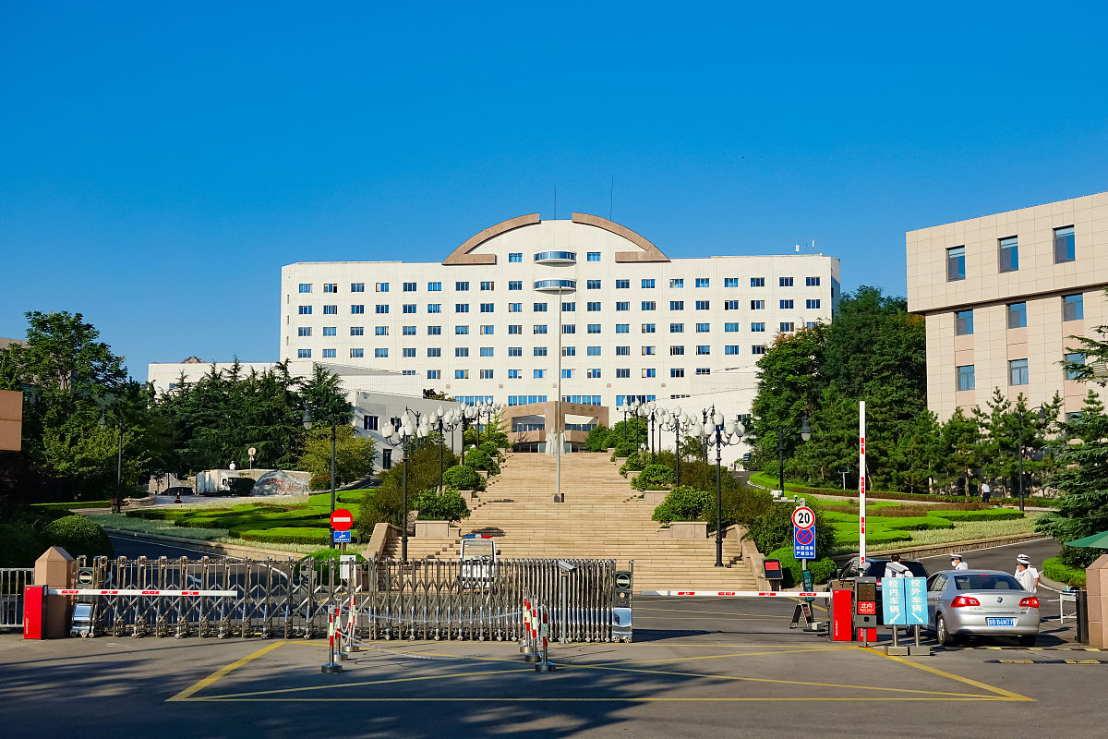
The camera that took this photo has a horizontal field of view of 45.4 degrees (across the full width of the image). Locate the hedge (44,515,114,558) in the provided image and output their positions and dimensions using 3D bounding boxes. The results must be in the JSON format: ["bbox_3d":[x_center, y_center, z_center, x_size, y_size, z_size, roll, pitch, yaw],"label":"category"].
[{"bbox_3d":[-16.872,6.411,47.000,2.500,2.400,2.500,0,-7,0],"label":"hedge"}]

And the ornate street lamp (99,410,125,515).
[{"bbox_3d":[-26.359,5.497,79.000,1.500,6.167,0.450,0,-7,0],"label":"ornate street lamp"}]

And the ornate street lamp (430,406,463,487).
[{"bbox_3d":[-5.794,4.839,68.289,1.920,5.958,1.920,0,-7,0],"label":"ornate street lamp"}]

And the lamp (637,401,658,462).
[{"bbox_3d":[6.370,4.995,85.078,1.920,5.956,1.920,0,-7,0],"label":"lamp"}]

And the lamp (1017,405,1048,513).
[{"bbox_3d":[27.235,4.970,75.500,1.680,6.281,0.450,0,-7,0],"label":"lamp"}]

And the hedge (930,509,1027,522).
[{"bbox_3d":[22.443,7.693,70.000,4.900,0.650,2.400,1,-7,-12],"label":"hedge"}]

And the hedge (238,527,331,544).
[{"bbox_3d":[-11.894,7.452,59.500,4.600,0.650,2.600,0,-7,0],"label":"hedge"}]

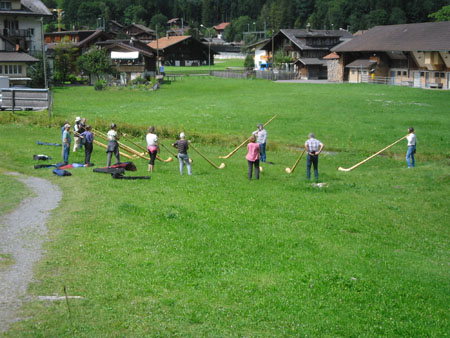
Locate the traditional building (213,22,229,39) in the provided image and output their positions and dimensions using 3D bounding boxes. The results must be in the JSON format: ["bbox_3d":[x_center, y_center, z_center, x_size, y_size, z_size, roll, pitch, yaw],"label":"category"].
[{"bbox_3d":[-1.621,-55.917,390.000,7.500,6.800,8.000,1,7,6],"label":"traditional building"}]

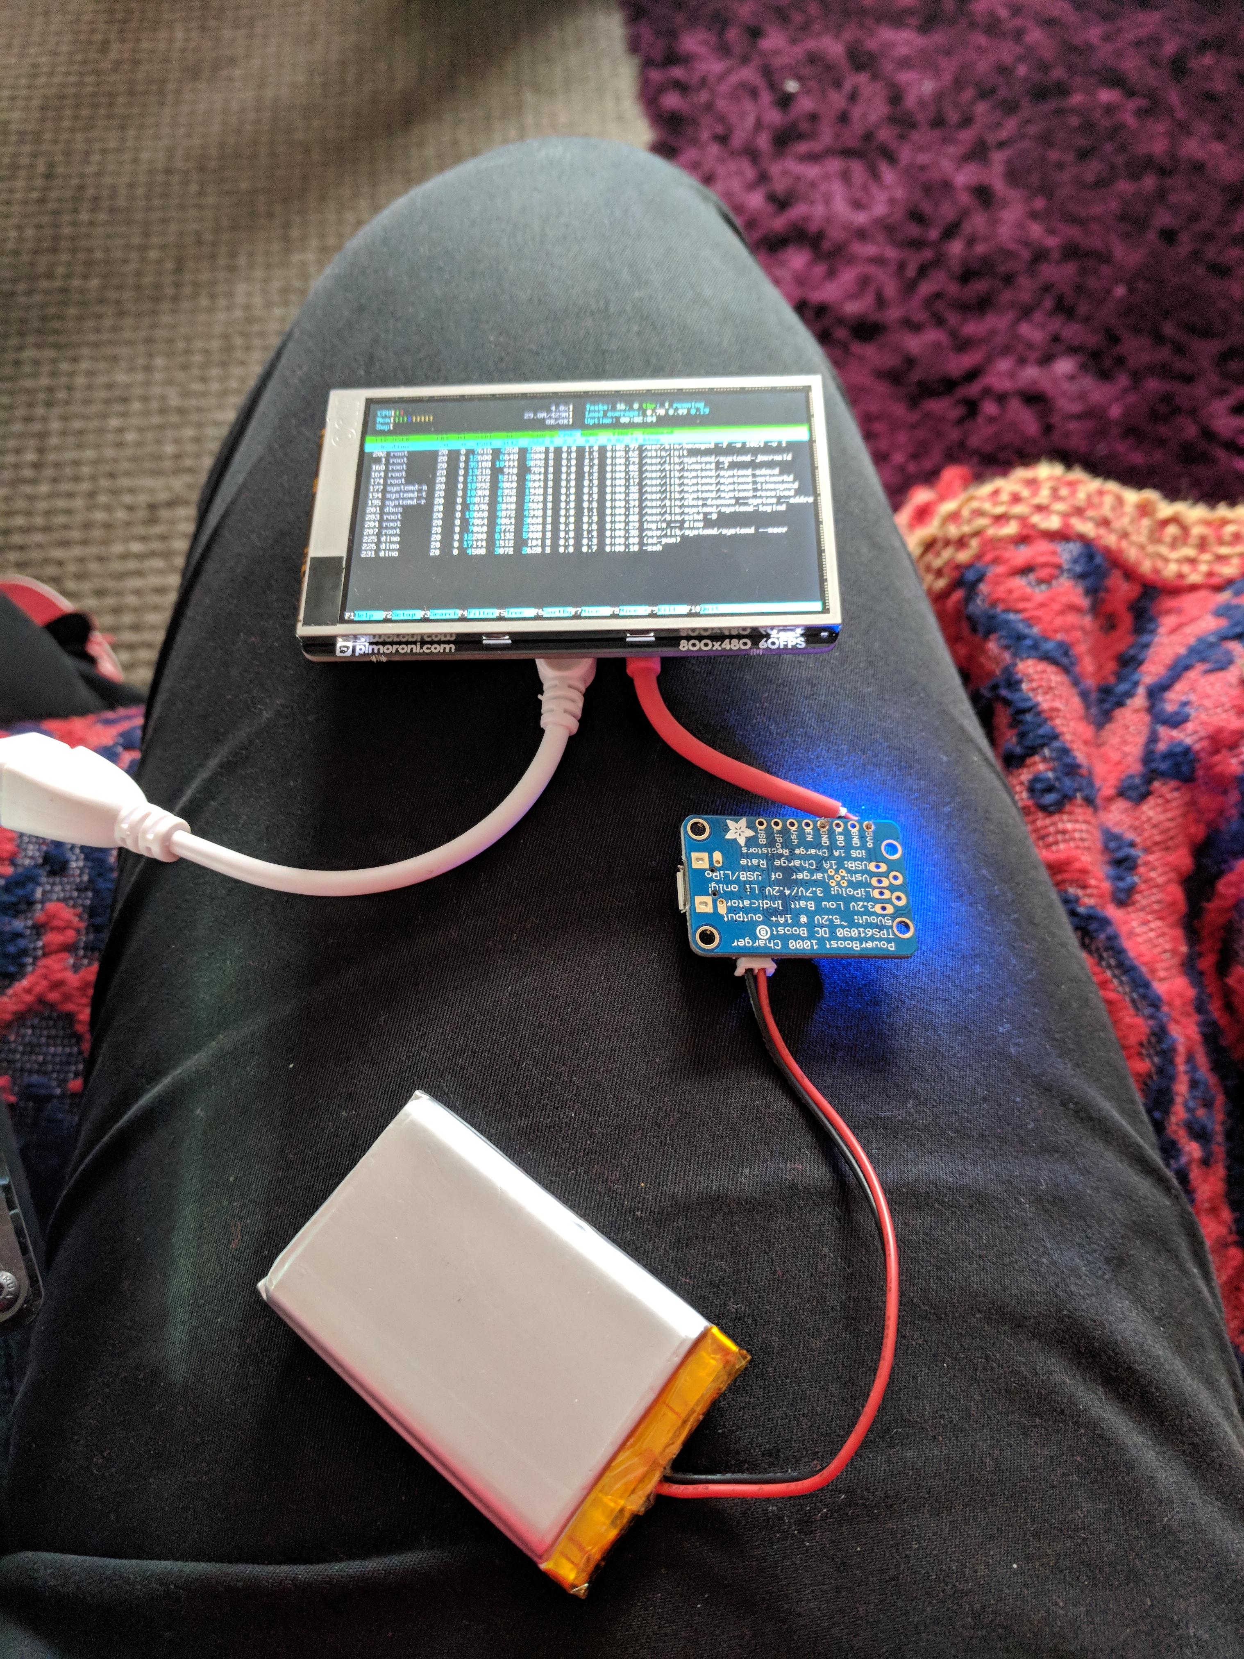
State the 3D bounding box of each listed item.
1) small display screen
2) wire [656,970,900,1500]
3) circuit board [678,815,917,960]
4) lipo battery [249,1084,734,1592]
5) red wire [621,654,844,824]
[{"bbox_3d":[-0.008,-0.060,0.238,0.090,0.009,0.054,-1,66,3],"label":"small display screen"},{"bbox_3d":[0.025,0.053,0.173,0.027,0.010,0.072,10,65,5],"label":"wire"},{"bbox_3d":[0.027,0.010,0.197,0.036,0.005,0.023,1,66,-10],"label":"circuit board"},{"bbox_3d":[-0.017,0.068,0.172,0.060,0.007,0.035,35,72,16],"label":"lipo battery"},{"bbox_3d":[0.017,-0.015,0.216,0.012,0.008,0.054,-37,59,-16],"label":"red wire"}]

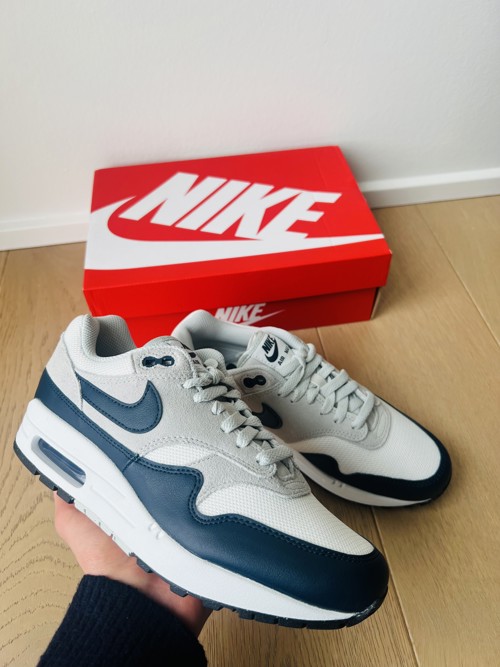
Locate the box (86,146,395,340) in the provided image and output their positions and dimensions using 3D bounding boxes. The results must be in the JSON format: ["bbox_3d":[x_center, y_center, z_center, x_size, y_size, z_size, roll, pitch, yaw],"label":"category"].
[{"bbox_3d":[-0.024,-0.114,0.646,0.330,0.114,0.229,-7,49,-4],"label":"box"}]

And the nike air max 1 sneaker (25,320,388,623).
[{"bbox_3d":[-0.036,0.077,0.350,0.293,0.108,0.126,16,84,26],"label":"nike air max 1 sneaker"}]

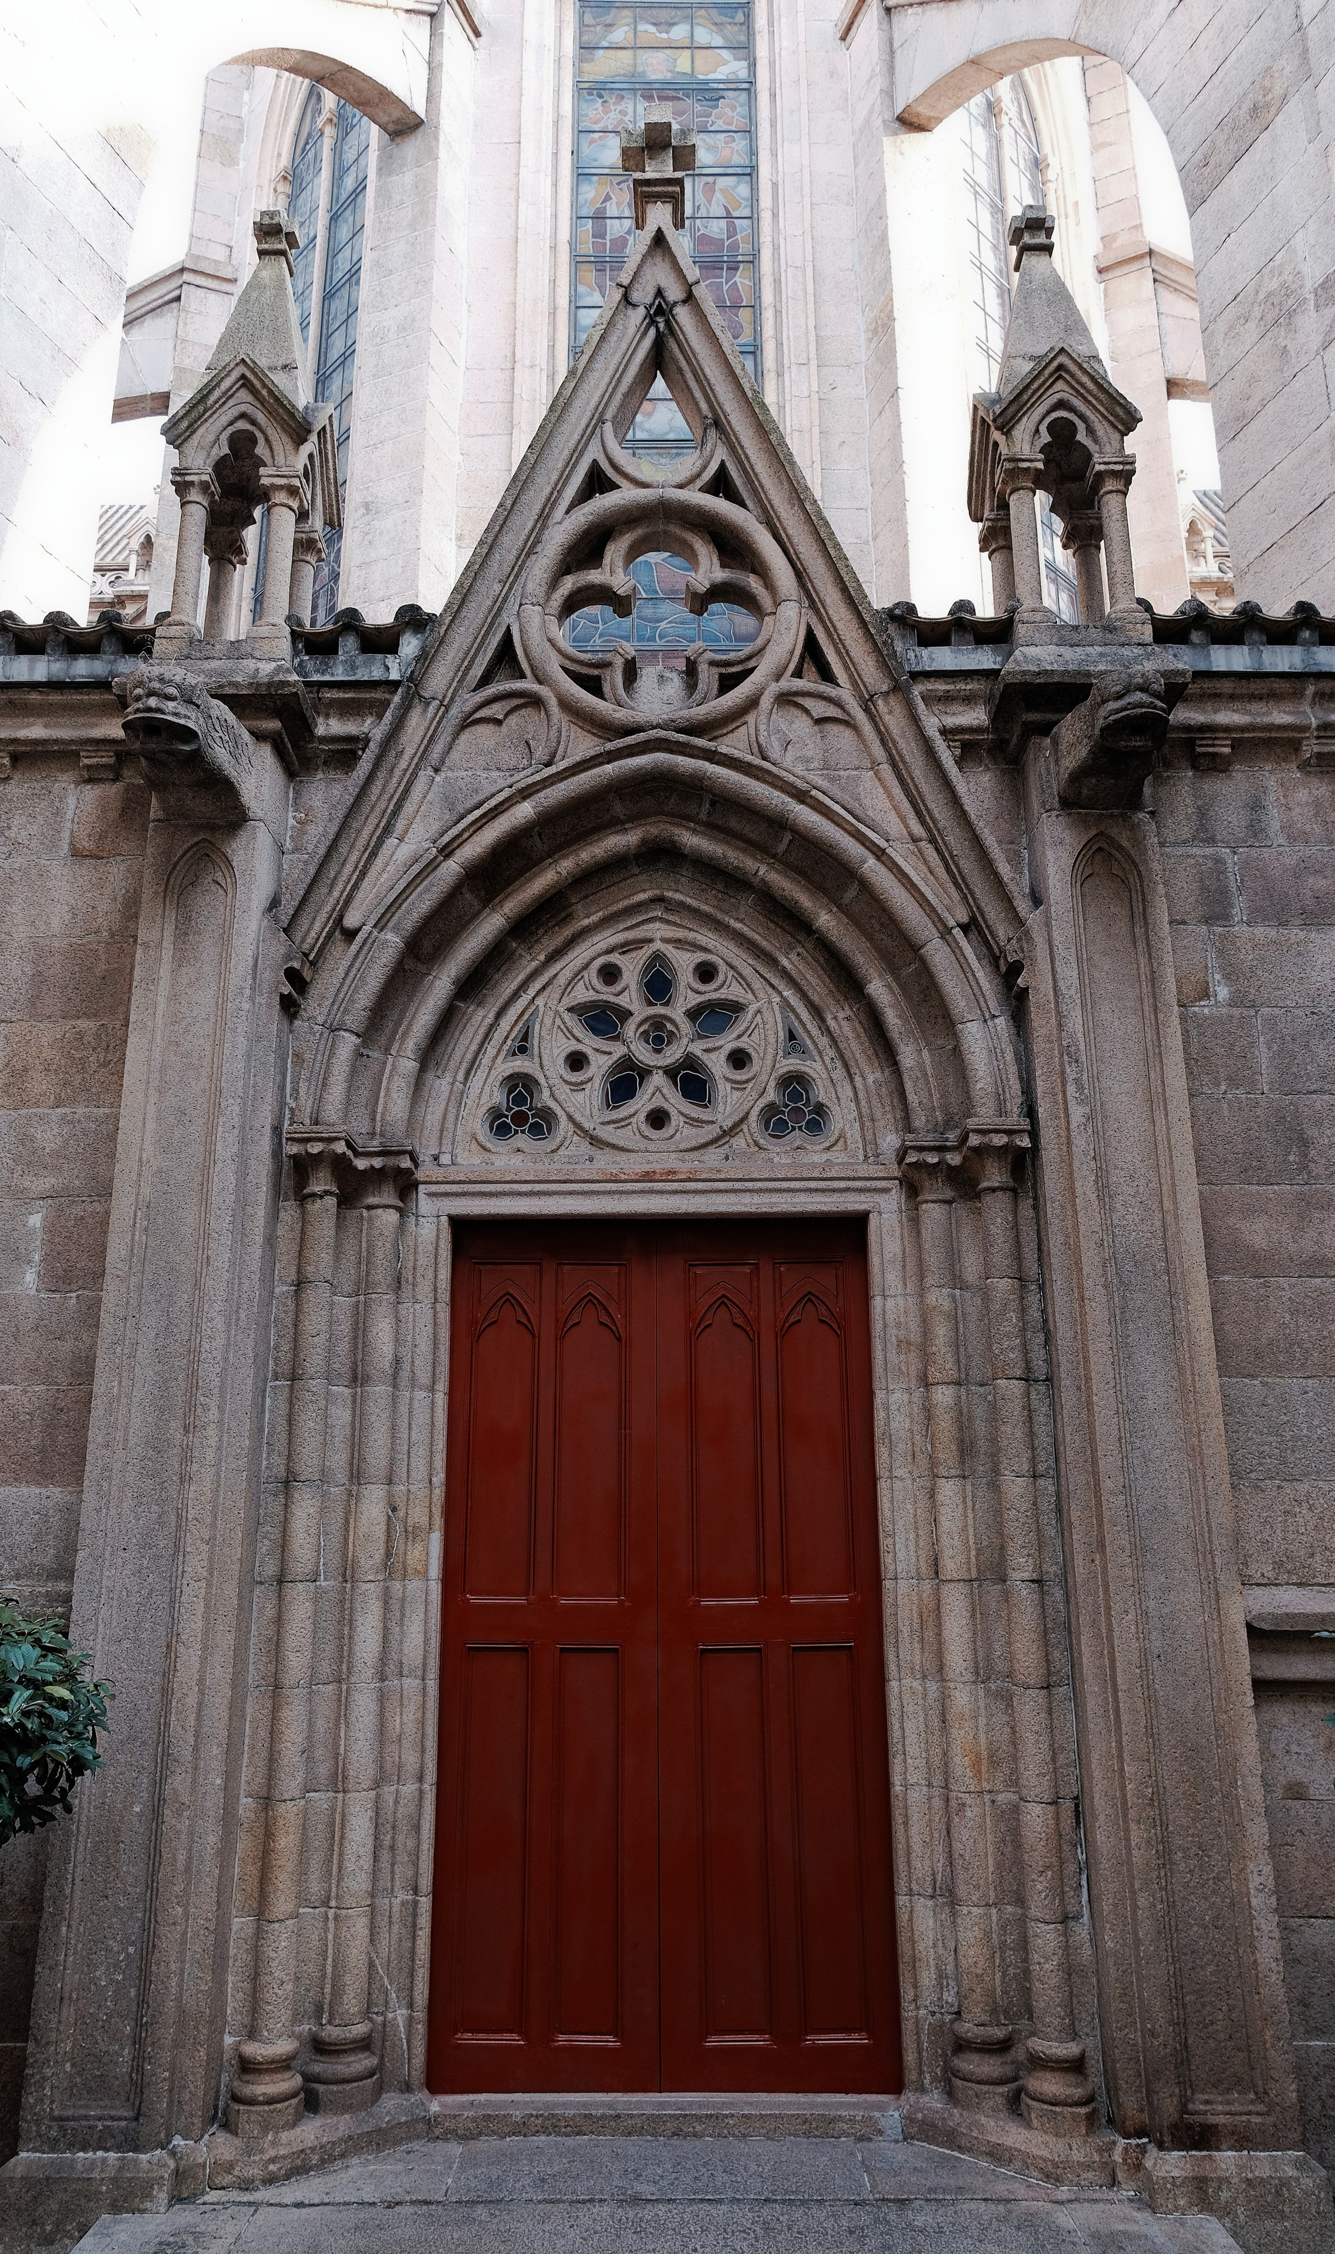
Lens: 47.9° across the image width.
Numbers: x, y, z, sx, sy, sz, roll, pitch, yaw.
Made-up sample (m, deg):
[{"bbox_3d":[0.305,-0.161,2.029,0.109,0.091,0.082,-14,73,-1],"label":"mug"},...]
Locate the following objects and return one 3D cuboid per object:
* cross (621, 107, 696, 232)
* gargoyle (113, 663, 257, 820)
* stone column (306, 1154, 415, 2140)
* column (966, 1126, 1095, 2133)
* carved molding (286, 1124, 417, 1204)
[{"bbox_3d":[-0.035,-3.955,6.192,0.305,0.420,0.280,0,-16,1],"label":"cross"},{"bbox_3d":[-1.590,-1.277,4.947,0.312,0.343,0.468,0,-16,0],"label":"gargoyle"},{"bbox_3d":[-0.962,1.497,4.818,0.208,2.839,0.208,0,-16,0],"label":"stone column"},{"bbox_3d":[1.131,1.458,4.740,0.200,2.940,0.200,0,-16,1],"label":"column"},{"bbox_3d":[-1.063,0.150,5.101,0.374,0.208,0.374,0,-16,0],"label":"carved molding"}]

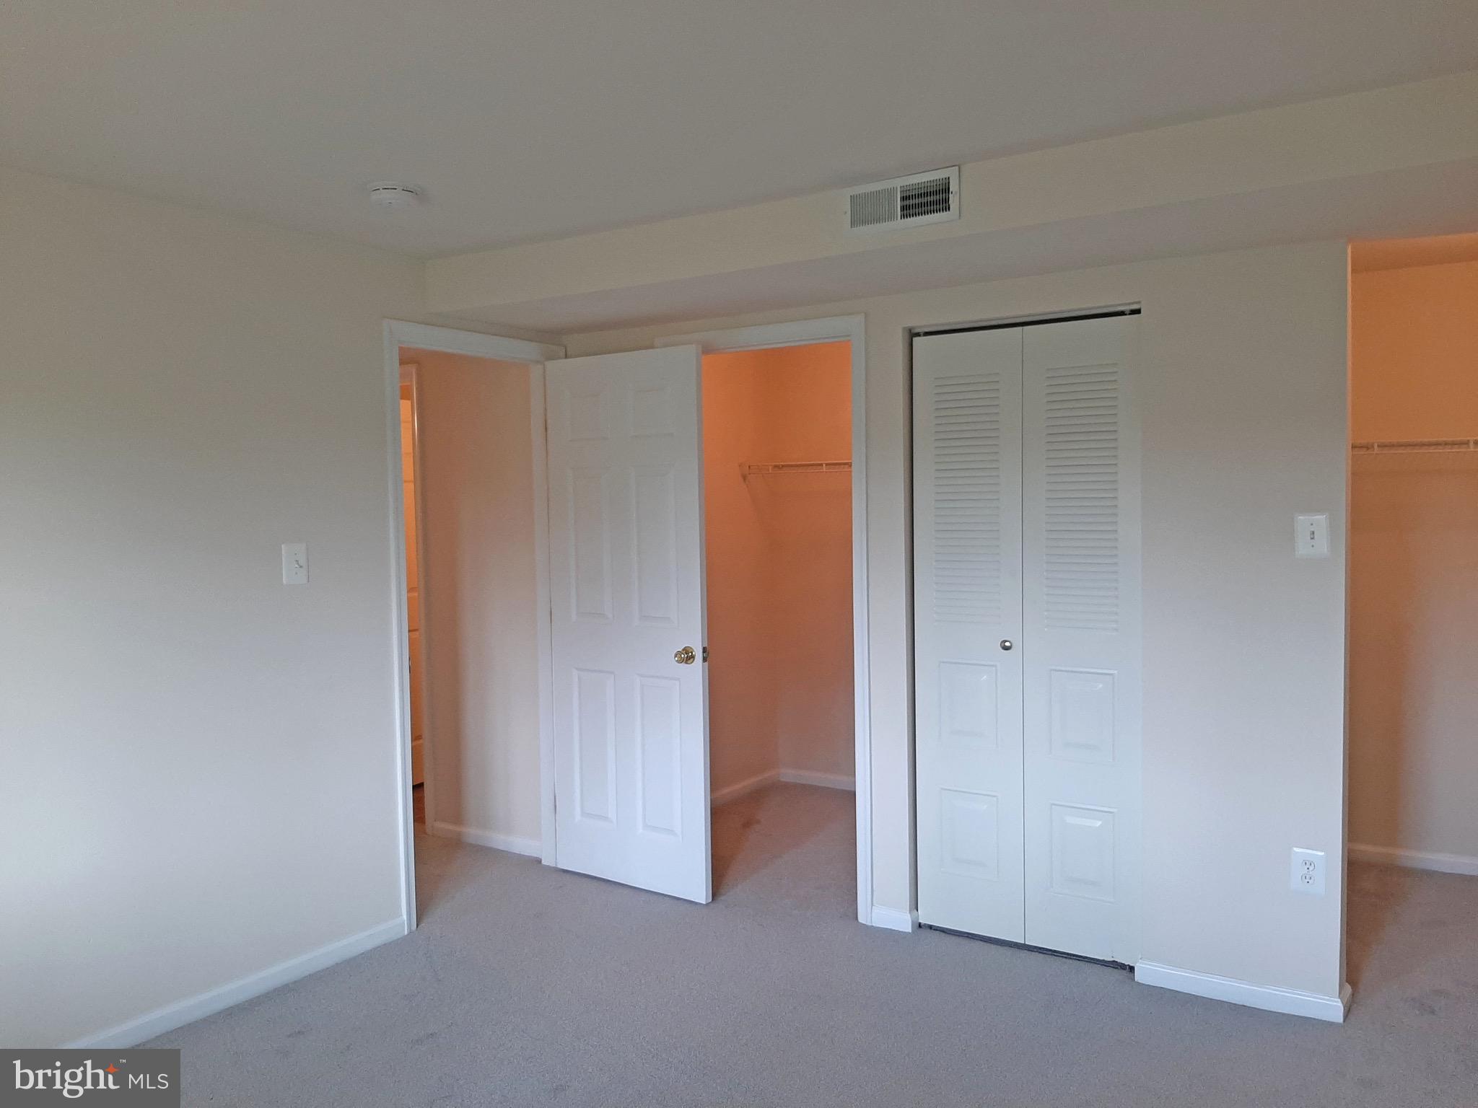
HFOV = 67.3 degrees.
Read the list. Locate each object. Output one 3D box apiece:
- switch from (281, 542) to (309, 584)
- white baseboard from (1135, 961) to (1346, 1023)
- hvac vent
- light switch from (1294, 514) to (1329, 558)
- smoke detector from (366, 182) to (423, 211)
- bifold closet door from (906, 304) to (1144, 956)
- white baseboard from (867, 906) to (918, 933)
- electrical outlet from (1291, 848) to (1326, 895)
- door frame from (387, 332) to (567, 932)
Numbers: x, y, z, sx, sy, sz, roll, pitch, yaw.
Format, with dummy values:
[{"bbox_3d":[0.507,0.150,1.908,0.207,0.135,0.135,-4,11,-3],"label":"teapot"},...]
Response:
[{"bbox_3d":[-1.397,0.032,3.509,0.012,0.124,0.080,1,3,33],"label":"switch"},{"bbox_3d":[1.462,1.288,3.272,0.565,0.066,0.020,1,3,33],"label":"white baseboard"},{"bbox_3d":[0.429,-0.950,2.999,0.345,0.136,0.020,1,3,33],"label":"hvac vent"},{"bbox_3d":[1.603,-0.048,3.105,0.080,0.120,0.012,1,3,33],"label":"light switch"},{"bbox_3d":[-0.944,-0.983,3.051,0.143,0.036,0.143,-1,3,0],"label":"smoke detector"},{"bbox_3d":[0.929,0.275,3.641,0.761,2.040,0.045,1,3,33],"label":"bifold closet door"},{"bbox_3d":[0.533,1.274,3.879,0.177,0.067,0.018,1,3,33],"label":"white baseboard"},{"bbox_3d":[1.616,0.904,3.151,0.080,0.121,0.010,1,3,33],"label":"electrical outlet"},{"bbox_3d":[-0.978,0.239,4.235,0.118,2.141,0.901,1,3,33],"label":"door frame"}]

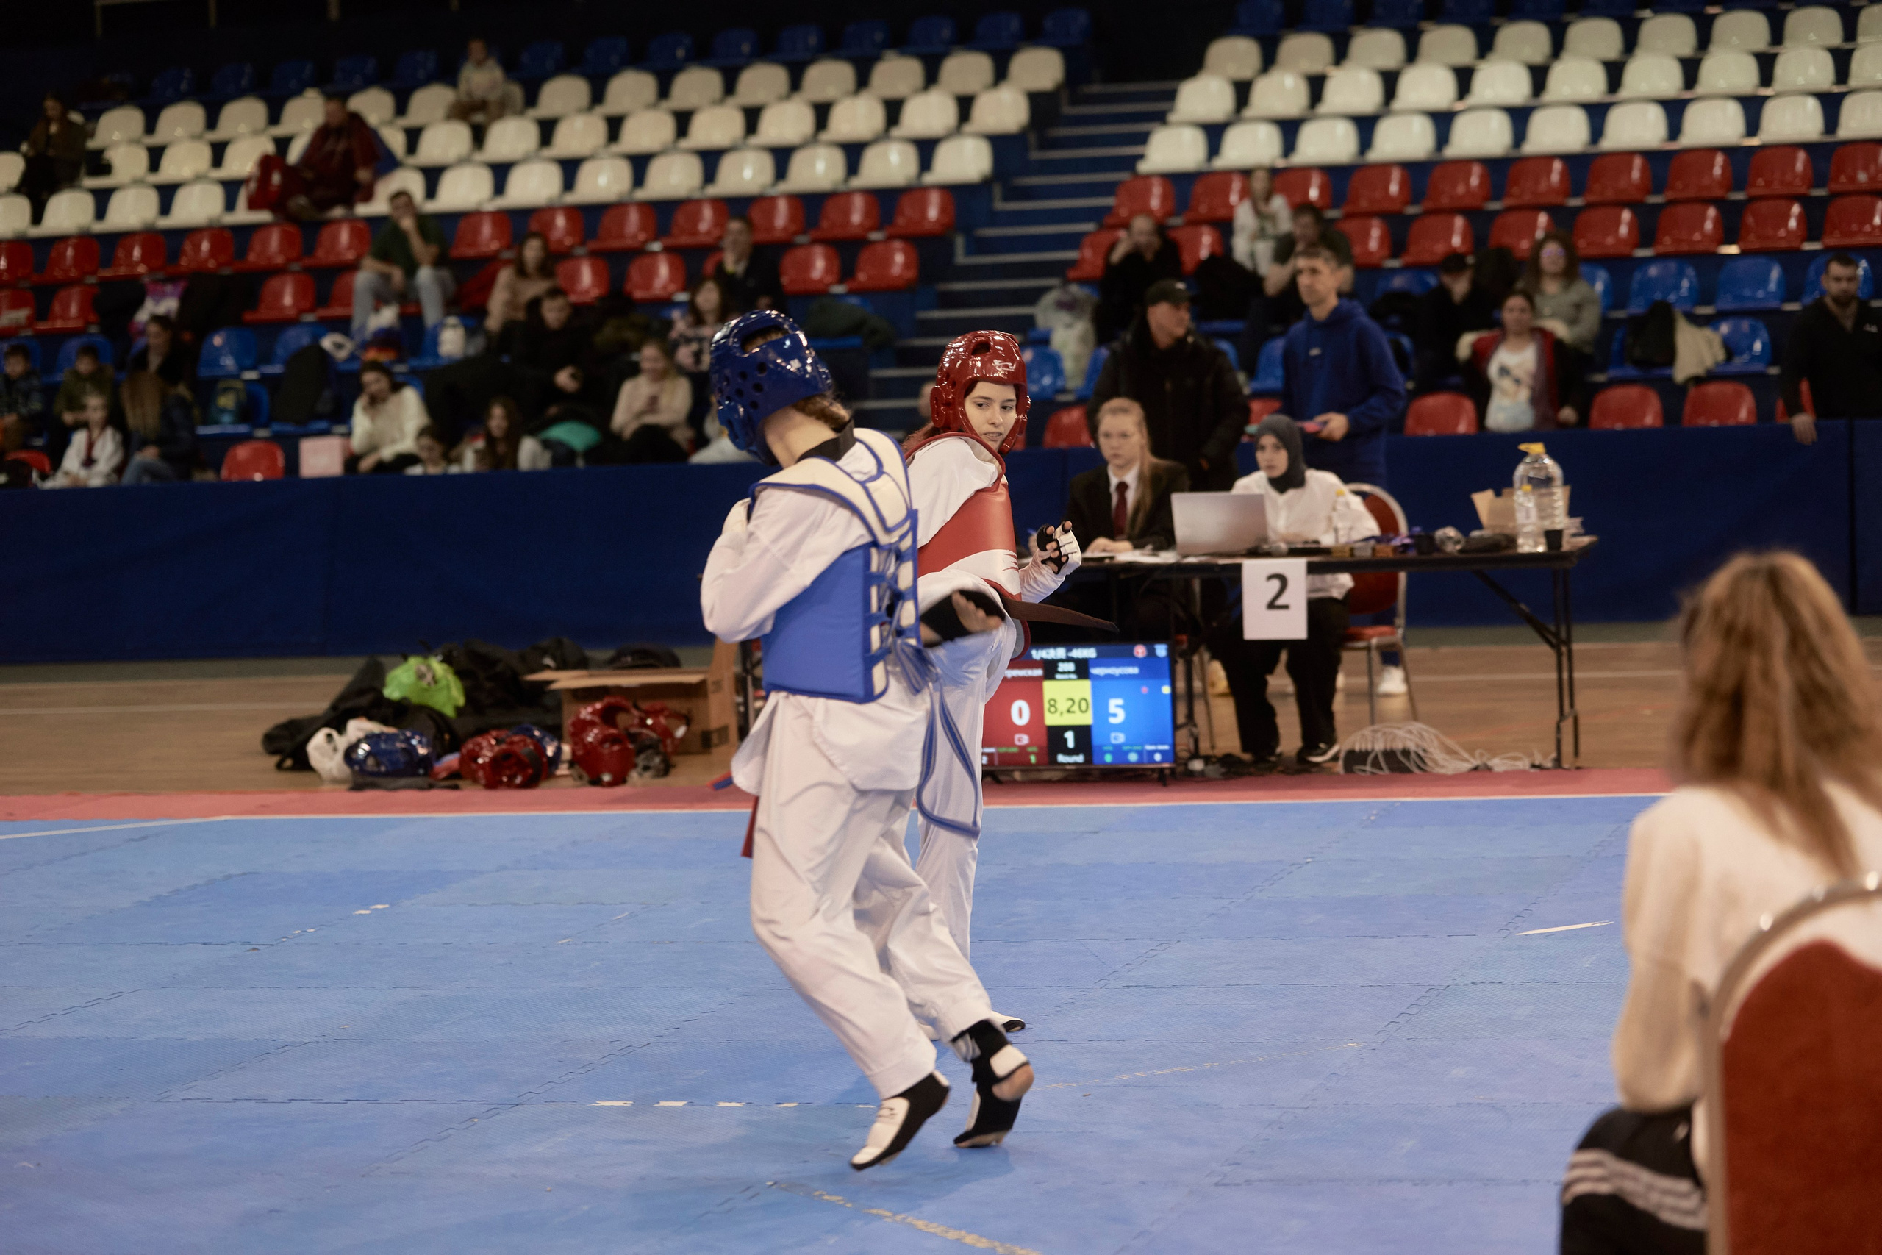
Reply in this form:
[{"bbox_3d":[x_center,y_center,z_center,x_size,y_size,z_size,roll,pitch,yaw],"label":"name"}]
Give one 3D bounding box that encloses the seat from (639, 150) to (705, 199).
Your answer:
[{"bbox_3d":[-1.732,-2.905,30.218,0.400,0.310,0.350,-2,4,15],"label":"seat"}]

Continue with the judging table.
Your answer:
[{"bbox_3d":[1.327,0.090,16.028,1.690,0.740,0.750,-1,4,16],"label":"judging table"}]

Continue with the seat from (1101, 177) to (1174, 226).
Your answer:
[{"bbox_3d":[1.206,-2.575,28.448,0.400,0.310,0.350,-2,4,15],"label":"seat"}]

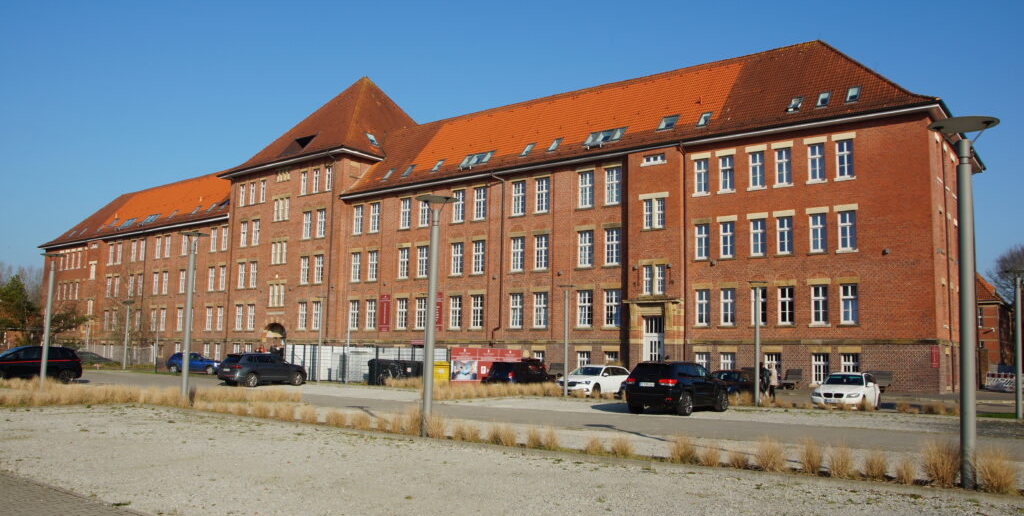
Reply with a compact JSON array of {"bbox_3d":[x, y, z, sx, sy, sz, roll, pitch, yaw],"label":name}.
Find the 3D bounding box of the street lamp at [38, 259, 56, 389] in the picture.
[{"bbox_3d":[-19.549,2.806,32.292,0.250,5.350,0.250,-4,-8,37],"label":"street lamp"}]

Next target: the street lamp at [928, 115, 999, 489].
[{"bbox_3d":[6.339,0.571,10.700,0.890,5.100,0.890,1,-8,0],"label":"street lamp"}]

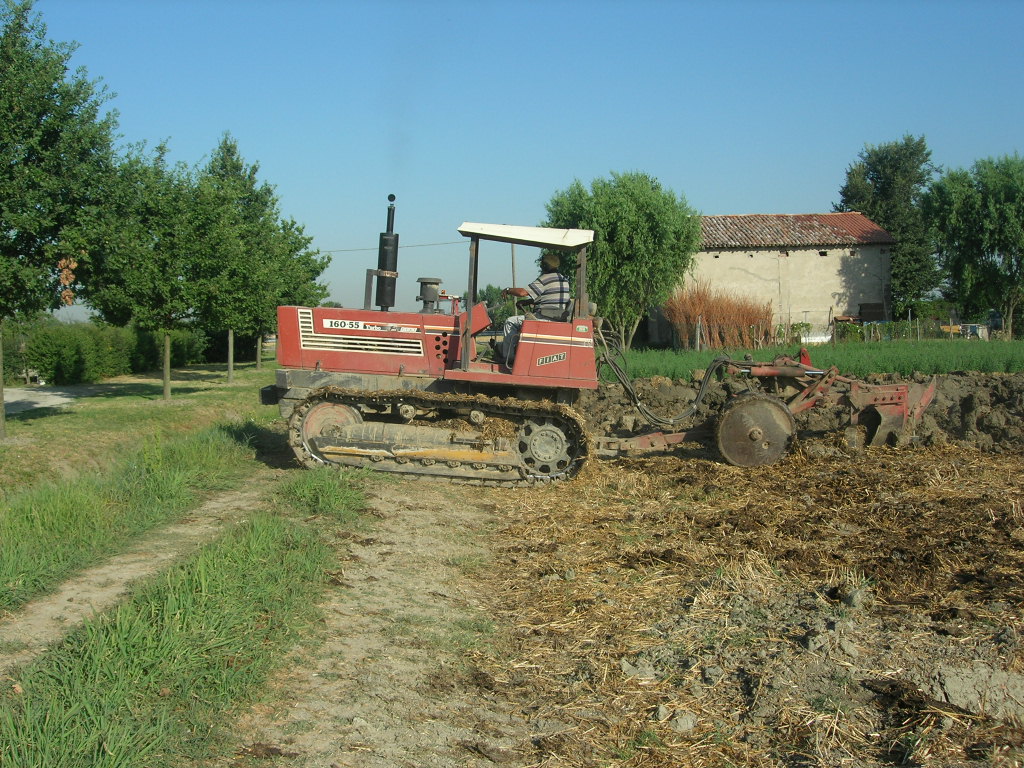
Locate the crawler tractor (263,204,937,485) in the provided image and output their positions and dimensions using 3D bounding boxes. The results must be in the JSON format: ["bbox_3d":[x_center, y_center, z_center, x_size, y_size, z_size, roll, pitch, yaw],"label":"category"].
[{"bbox_3d":[1.079,-0.655,13.700,7.900,3.300,2.400,1,3,3],"label":"crawler tractor"}]

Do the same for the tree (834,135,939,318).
[{"bbox_3d":[20.431,-7.616,61.000,5.700,11.400,5.600,0,3,0],"label":"tree"}]

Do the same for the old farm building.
[{"bbox_3d":[13.596,-5.233,58.000,10.500,7.100,7.600,-1,3,-5],"label":"old farm building"}]

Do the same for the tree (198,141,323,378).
[{"bbox_3d":[-7.076,-3.226,31.500,3.500,6.500,3.500,0,3,0],"label":"tree"}]

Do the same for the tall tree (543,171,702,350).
[{"bbox_3d":[4.522,-4.813,46.000,6.400,7.800,6.200,0,3,0],"label":"tall tree"}]

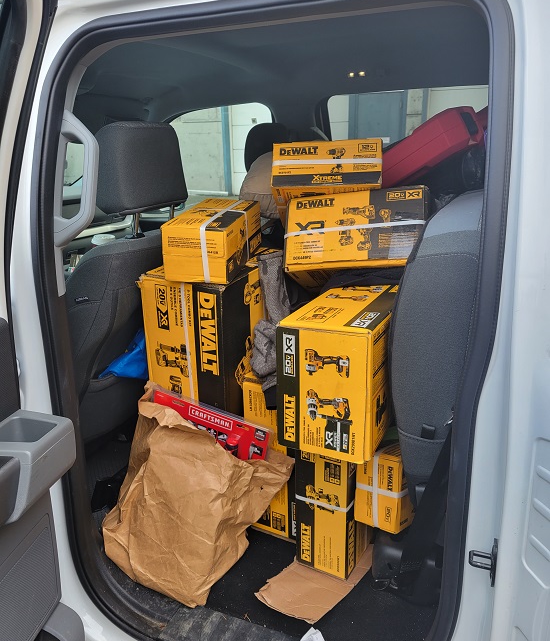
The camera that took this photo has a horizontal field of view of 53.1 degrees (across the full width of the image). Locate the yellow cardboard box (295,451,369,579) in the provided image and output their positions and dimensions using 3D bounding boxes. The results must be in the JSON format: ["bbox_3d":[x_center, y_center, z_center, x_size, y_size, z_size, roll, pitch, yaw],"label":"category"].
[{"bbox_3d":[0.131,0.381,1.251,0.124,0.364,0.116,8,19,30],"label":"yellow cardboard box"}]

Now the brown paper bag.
[{"bbox_3d":[-0.181,0.371,1.267,0.308,0.379,0.217,18,15,28],"label":"brown paper bag"}]

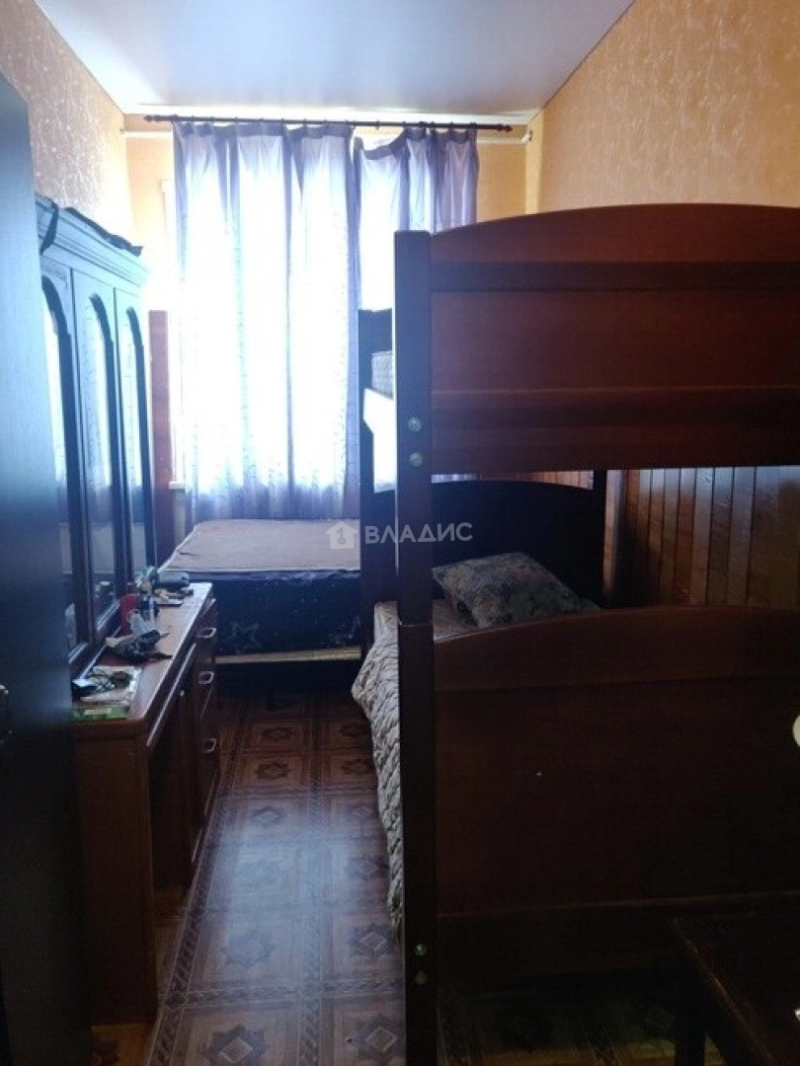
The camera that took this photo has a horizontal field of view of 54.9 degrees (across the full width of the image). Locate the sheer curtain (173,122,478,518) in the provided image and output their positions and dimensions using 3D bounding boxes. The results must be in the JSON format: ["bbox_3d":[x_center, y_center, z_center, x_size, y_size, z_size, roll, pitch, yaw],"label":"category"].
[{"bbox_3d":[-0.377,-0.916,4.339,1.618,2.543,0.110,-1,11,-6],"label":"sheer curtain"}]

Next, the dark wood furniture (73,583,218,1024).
[{"bbox_3d":[-0.881,0.689,2.365,0.490,0.780,1.220,-1,11,-6],"label":"dark wood furniture"}]

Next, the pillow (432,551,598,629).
[{"bbox_3d":[0.420,0.215,2.926,0.480,0.130,0.400,-6,38,-20],"label":"pillow"}]

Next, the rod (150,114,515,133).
[{"bbox_3d":[-0.357,-2.173,4.088,1.942,0.045,0.055,-1,11,-6],"label":"rod"}]

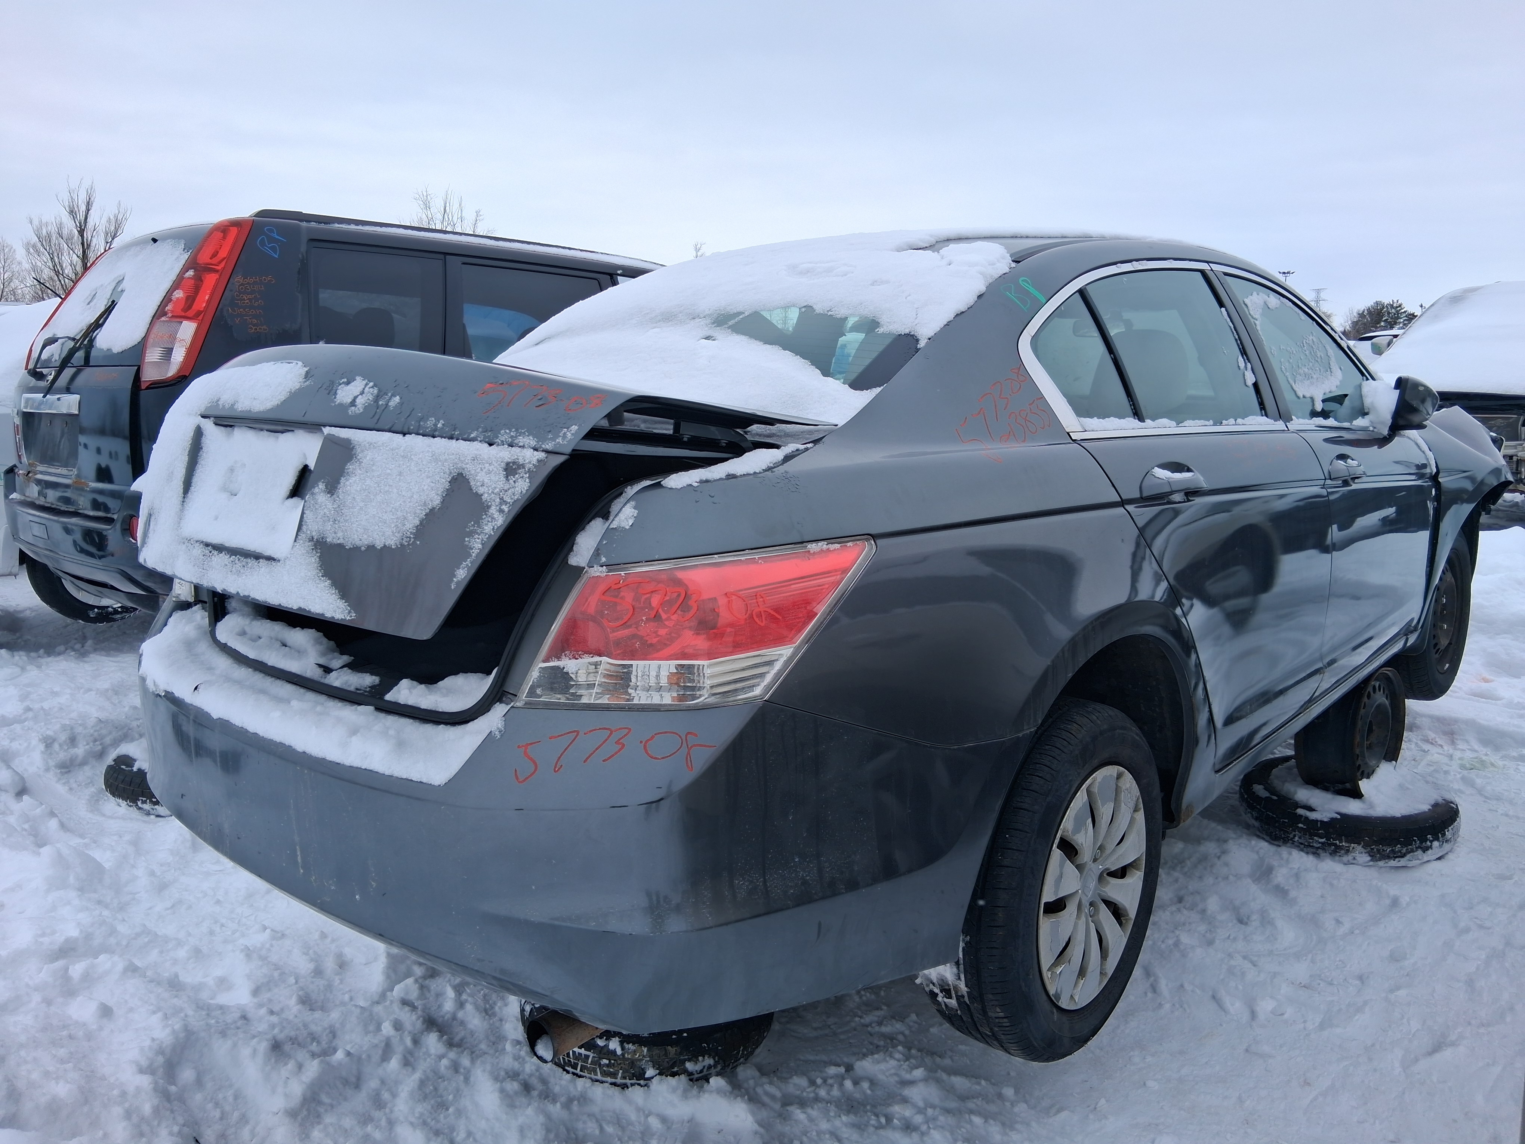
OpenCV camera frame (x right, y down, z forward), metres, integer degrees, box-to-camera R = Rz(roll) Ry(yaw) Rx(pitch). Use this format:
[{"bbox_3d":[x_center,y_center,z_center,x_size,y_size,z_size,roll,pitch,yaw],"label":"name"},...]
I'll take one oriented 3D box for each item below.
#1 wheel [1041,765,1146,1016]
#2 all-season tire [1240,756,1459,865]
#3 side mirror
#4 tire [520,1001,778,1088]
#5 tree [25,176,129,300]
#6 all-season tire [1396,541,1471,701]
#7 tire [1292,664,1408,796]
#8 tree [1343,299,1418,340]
[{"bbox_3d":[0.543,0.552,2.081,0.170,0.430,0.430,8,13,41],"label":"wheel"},{"bbox_3d":[1.845,0.737,3.620,0.610,0.190,0.610,8,13,41],"label":"all-season tire"},{"bbox_3d":[1.886,-0.487,3.330,0.130,0.170,0.200,-8,12,-36],"label":"side mirror"},{"bbox_3d":[-0.265,0.975,2.730,0.610,0.200,0.610,-1,10,0],"label":"tire"},{"bbox_3d":[-23.905,-9.335,39.495,4.000,8.900,4.000,-7,11,-30],"label":"tree"},{"bbox_3d":[2.391,0.154,4.155,0.655,0.655,0.215,-10,14,-43],"label":"all-season tire"},{"bbox_3d":[1.792,0.475,3.491,0.185,0.410,0.410,8,13,41],"label":"tire"},{"bbox_3d":[51.111,-19.100,94.709,6.400,6.400,6.400,4,11,28],"label":"tree"}]

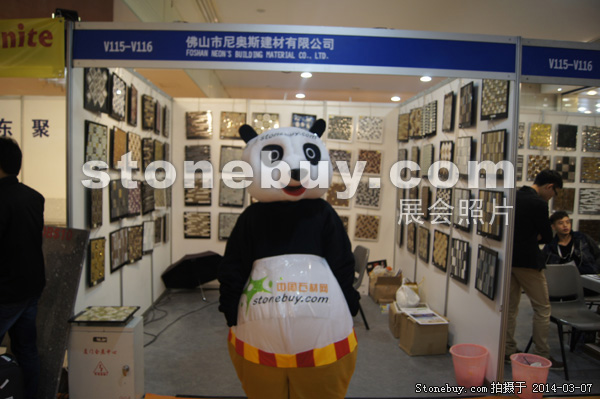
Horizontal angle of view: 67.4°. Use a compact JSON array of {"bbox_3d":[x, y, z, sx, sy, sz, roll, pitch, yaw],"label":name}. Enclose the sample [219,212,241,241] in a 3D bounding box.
[{"bbox_3d":[-0.890,0.361,5.910,0.335,0.355,0.030,1,3,-3],"label":"sample"}]

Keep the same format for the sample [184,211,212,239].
[{"bbox_3d":[-1.367,0.347,6.014,0.343,0.360,0.025,1,3,-3],"label":"sample"}]

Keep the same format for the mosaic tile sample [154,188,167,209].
[{"bbox_3d":[-1.593,-0.084,5.109,0.026,0.342,0.340,2,4,0],"label":"mosaic tile sample"}]

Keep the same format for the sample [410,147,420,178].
[{"bbox_3d":[1.335,-0.423,5.170,0.030,0.345,0.335,1,3,-3],"label":"sample"}]

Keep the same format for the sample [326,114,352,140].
[{"bbox_3d":[0.542,-0.947,6.024,0.337,0.349,0.022,1,3,-7],"label":"sample"}]

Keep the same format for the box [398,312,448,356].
[{"bbox_3d":[1.119,1.207,4.063,0.335,0.300,0.285,1,3,-10],"label":"box"}]

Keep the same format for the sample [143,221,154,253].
[{"bbox_3d":[-1.587,0.407,4.707,0.025,0.345,0.335,1,3,3],"label":"sample"}]

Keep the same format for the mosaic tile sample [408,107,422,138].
[{"bbox_3d":[1.351,-0.877,5.210,0.022,0.346,0.338,1,3,-8],"label":"mosaic tile sample"}]

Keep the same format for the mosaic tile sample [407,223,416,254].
[{"bbox_3d":[1.286,0.437,5.174,0.026,0.342,0.340,2,4,0],"label":"mosaic tile sample"}]

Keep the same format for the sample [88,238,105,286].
[{"bbox_3d":[-1.550,0.470,3.432,0.022,0.347,0.330,1,3,-6],"label":"sample"}]

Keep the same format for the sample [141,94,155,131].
[{"bbox_3d":[-1.588,-0.903,4.721,0.025,0.357,0.338,1,3,1],"label":"sample"}]

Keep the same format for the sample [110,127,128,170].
[{"bbox_3d":[-1.515,-0.413,3.762,0.028,0.335,0.335,1,3,-4],"label":"sample"}]

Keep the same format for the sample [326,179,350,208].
[{"bbox_3d":[0.505,-0.063,5.965,0.315,0.352,0.028,1,3,-4],"label":"sample"}]

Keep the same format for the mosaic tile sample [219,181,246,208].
[{"bbox_3d":[-0.891,-0.078,5.879,0.338,0.362,0.028,1,3,-4],"label":"mosaic tile sample"}]

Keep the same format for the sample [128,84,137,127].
[{"bbox_3d":[-1.519,-0.854,4.086,0.035,0.350,0.325,1,3,-11],"label":"sample"}]

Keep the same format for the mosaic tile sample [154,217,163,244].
[{"bbox_3d":[-1.642,0.359,5.205,0.022,0.330,0.334,1,3,-6],"label":"mosaic tile sample"}]

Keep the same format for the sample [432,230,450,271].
[{"bbox_3d":[1.361,0.491,4.323,0.030,0.350,0.350,1,3,-3],"label":"sample"}]

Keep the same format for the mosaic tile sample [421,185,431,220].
[{"bbox_3d":[1.323,0.043,4.703,0.026,0.342,0.340,2,4,2],"label":"mosaic tile sample"}]

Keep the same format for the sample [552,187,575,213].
[{"bbox_3d":[3.635,0.019,6.198,0.335,0.355,0.025,1,3,-3],"label":"sample"}]

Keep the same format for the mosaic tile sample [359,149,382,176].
[{"bbox_3d":[0.923,-0.489,5.965,0.325,0.355,0.028,1,3,-4],"label":"mosaic tile sample"}]

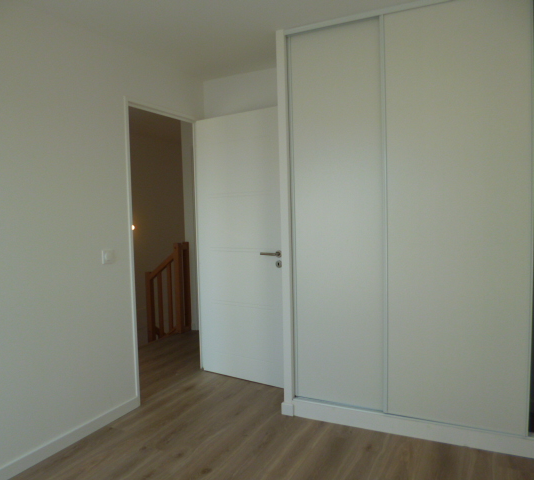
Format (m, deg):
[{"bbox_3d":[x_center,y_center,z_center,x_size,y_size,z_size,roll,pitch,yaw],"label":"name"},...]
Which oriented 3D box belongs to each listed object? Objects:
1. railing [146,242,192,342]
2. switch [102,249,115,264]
[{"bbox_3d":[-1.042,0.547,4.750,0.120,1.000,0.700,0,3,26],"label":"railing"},{"bbox_3d":[-0.982,0.105,2.746,0.012,0.085,0.085,0,3,26],"label":"switch"}]

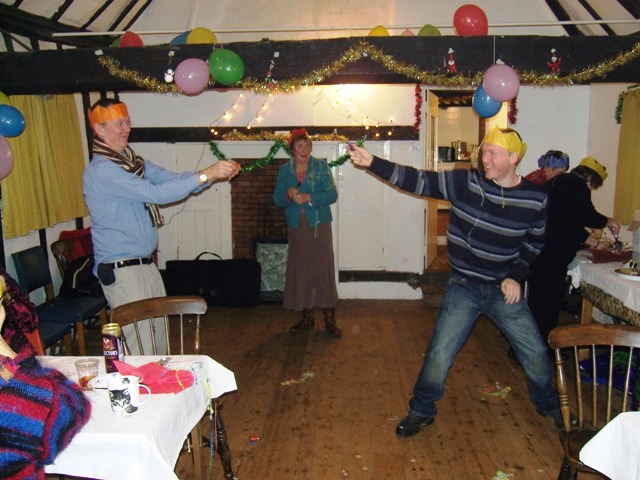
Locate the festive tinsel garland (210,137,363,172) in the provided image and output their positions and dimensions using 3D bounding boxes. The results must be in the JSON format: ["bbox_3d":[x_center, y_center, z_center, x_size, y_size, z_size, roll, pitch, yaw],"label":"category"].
[{"bbox_3d":[-0.322,-0.816,6.033,1.470,0.350,0.100,0,9,2],"label":"festive tinsel garland"}]

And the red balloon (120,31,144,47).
[{"bbox_3d":[-1.402,-1.454,4.700,0.190,0.230,0.190,0,8,0],"label":"red balloon"}]

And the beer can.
[{"bbox_3d":[-0.702,0.375,2.127,0.066,0.168,0.066,-1,9,0],"label":"beer can"}]

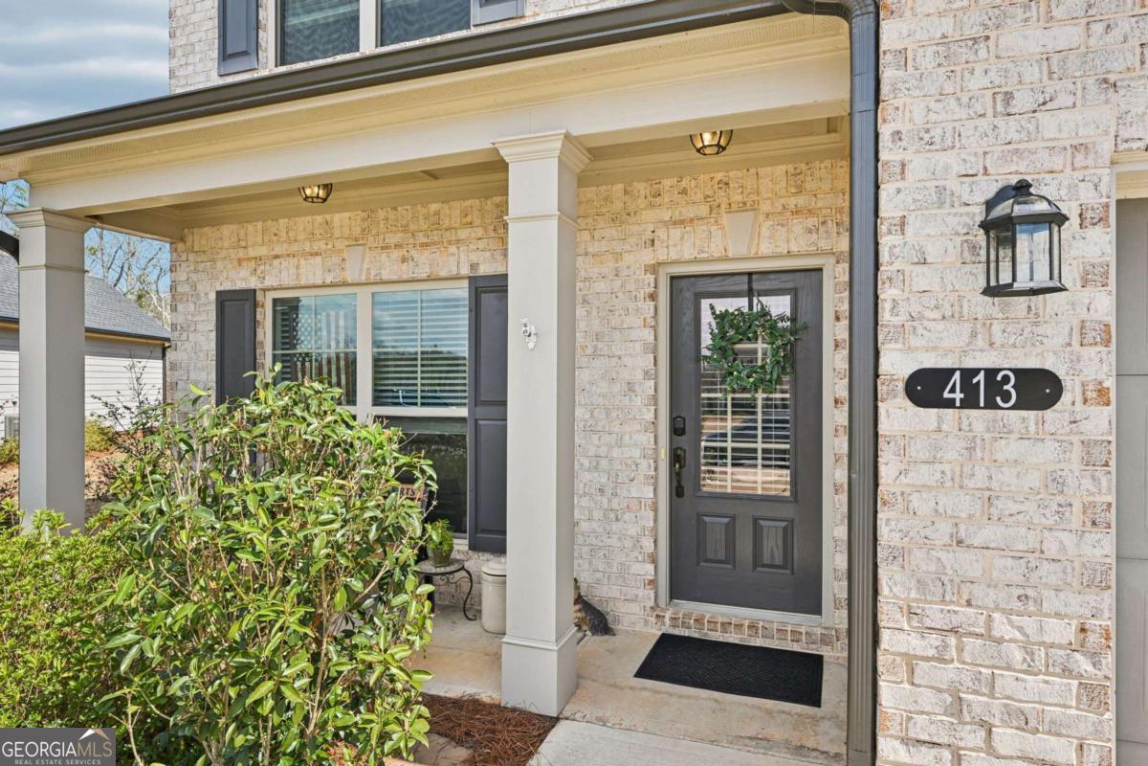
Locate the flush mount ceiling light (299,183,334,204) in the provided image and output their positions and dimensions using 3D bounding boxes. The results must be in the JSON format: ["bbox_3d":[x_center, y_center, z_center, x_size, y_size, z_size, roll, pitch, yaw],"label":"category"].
[{"bbox_3d":[-1.687,-1.288,4.210,0.260,0.170,0.260,0,0,19],"label":"flush mount ceiling light"}]

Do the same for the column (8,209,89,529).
[{"bbox_3d":[-3.502,0.207,4.277,0.370,2.670,0.370,0,0,19],"label":"column"}]

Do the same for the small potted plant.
[{"bbox_3d":[-0.850,1.036,4.067,0.170,0.285,0.170,0,0,0],"label":"small potted plant"}]

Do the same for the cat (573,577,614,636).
[{"bbox_3d":[0.101,1.371,3.956,0.350,0.340,0.170,0,0,19],"label":"cat"}]

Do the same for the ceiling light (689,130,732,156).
[{"bbox_3d":[0.725,-1.307,3.383,0.260,0.170,0.260,0,0,19],"label":"ceiling light"}]

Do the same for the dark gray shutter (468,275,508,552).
[{"bbox_3d":[-0.524,0.205,4.281,0.405,1.870,0.035,0,0,19],"label":"dark gray shutter"}]

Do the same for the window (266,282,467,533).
[{"bbox_3d":[-1.558,0.176,4.689,1.765,1.800,0.090,0,0,19],"label":"window"}]

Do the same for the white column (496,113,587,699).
[{"bbox_3d":[-0.162,0.202,3.121,0.370,2.670,0.370,0,0,19],"label":"white column"}]

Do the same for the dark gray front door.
[{"bbox_3d":[1.025,0.343,3.844,0.890,2.020,0.060,0,0,19],"label":"dark gray front door"}]

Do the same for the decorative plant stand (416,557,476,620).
[{"bbox_3d":[-0.888,1.361,4.095,0.430,0.360,0.420,0,0,19],"label":"decorative plant stand"}]

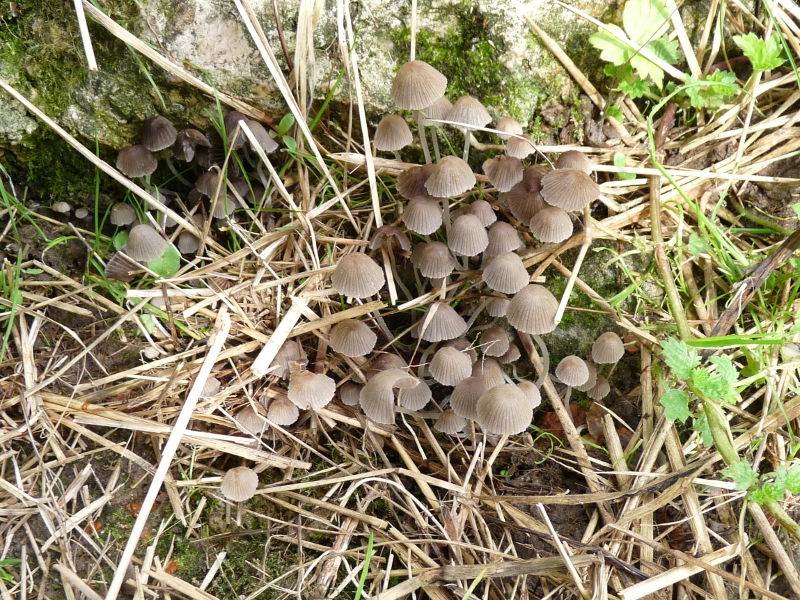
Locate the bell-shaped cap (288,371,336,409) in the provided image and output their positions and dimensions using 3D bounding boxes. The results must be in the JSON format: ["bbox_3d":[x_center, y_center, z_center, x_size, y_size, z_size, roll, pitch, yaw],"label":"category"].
[{"bbox_3d":[-0.044,0.045,0.315,0.024,0.012,0.023,0,50,0],"label":"bell-shaped cap"}]

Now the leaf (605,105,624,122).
[{"bbox_3d":[0.144,-0.126,0.420,0.013,0.004,0.013,-41,74,0],"label":"leaf"}]

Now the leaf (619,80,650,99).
[{"bbox_3d":[0.154,-0.139,0.410,0.020,0.005,0.015,7,80,13],"label":"leaf"}]

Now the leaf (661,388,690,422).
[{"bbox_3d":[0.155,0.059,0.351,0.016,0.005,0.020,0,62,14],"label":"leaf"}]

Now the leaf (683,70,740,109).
[{"bbox_3d":[0.200,-0.135,0.400,0.034,0.007,0.026,-7,76,13],"label":"leaf"}]

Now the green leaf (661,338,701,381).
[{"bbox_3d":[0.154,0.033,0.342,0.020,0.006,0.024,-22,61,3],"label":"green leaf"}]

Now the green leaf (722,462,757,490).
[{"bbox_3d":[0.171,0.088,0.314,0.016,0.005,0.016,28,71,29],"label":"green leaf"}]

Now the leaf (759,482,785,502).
[{"bbox_3d":[0.179,0.092,0.300,0.011,0.003,0.009,-15,58,9],"label":"leaf"}]

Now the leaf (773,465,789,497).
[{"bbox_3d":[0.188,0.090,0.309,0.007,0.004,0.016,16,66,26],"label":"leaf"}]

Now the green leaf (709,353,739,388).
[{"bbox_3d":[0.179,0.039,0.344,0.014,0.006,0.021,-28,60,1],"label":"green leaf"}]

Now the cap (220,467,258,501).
[{"bbox_3d":[-0.078,0.090,0.305,0.018,0.010,0.018,0,50,0],"label":"cap"}]

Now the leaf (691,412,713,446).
[{"bbox_3d":[0.157,0.067,0.325,0.009,0.003,0.018,-10,62,10],"label":"leaf"}]

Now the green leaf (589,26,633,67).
[{"bbox_3d":[0.137,-0.165,0.405,0.027,0.008,0.029,26,86,13],"label":"green leaf"}]

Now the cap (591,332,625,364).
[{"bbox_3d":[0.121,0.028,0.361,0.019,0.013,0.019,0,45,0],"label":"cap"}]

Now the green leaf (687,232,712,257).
[{"bbox_3d":[0.178,-0.033,0.370,0.014,0.004,0.015,11,75,18],"label":"green leaf"}]

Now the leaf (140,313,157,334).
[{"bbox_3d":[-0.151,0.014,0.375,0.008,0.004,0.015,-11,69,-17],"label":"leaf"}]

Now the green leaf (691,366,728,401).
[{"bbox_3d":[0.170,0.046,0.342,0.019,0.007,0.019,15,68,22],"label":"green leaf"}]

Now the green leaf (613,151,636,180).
[{"bbox_3d":[0.144,-0.086,0.400,0.015,0.005,0.021,-8,74,9],"label":"green leaf"}]

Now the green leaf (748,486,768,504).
[{"bbox_3d":[0.172,0.094,0.300,0.009,0.003,0.009,-34,58,-4],"label":"green leaf"}]

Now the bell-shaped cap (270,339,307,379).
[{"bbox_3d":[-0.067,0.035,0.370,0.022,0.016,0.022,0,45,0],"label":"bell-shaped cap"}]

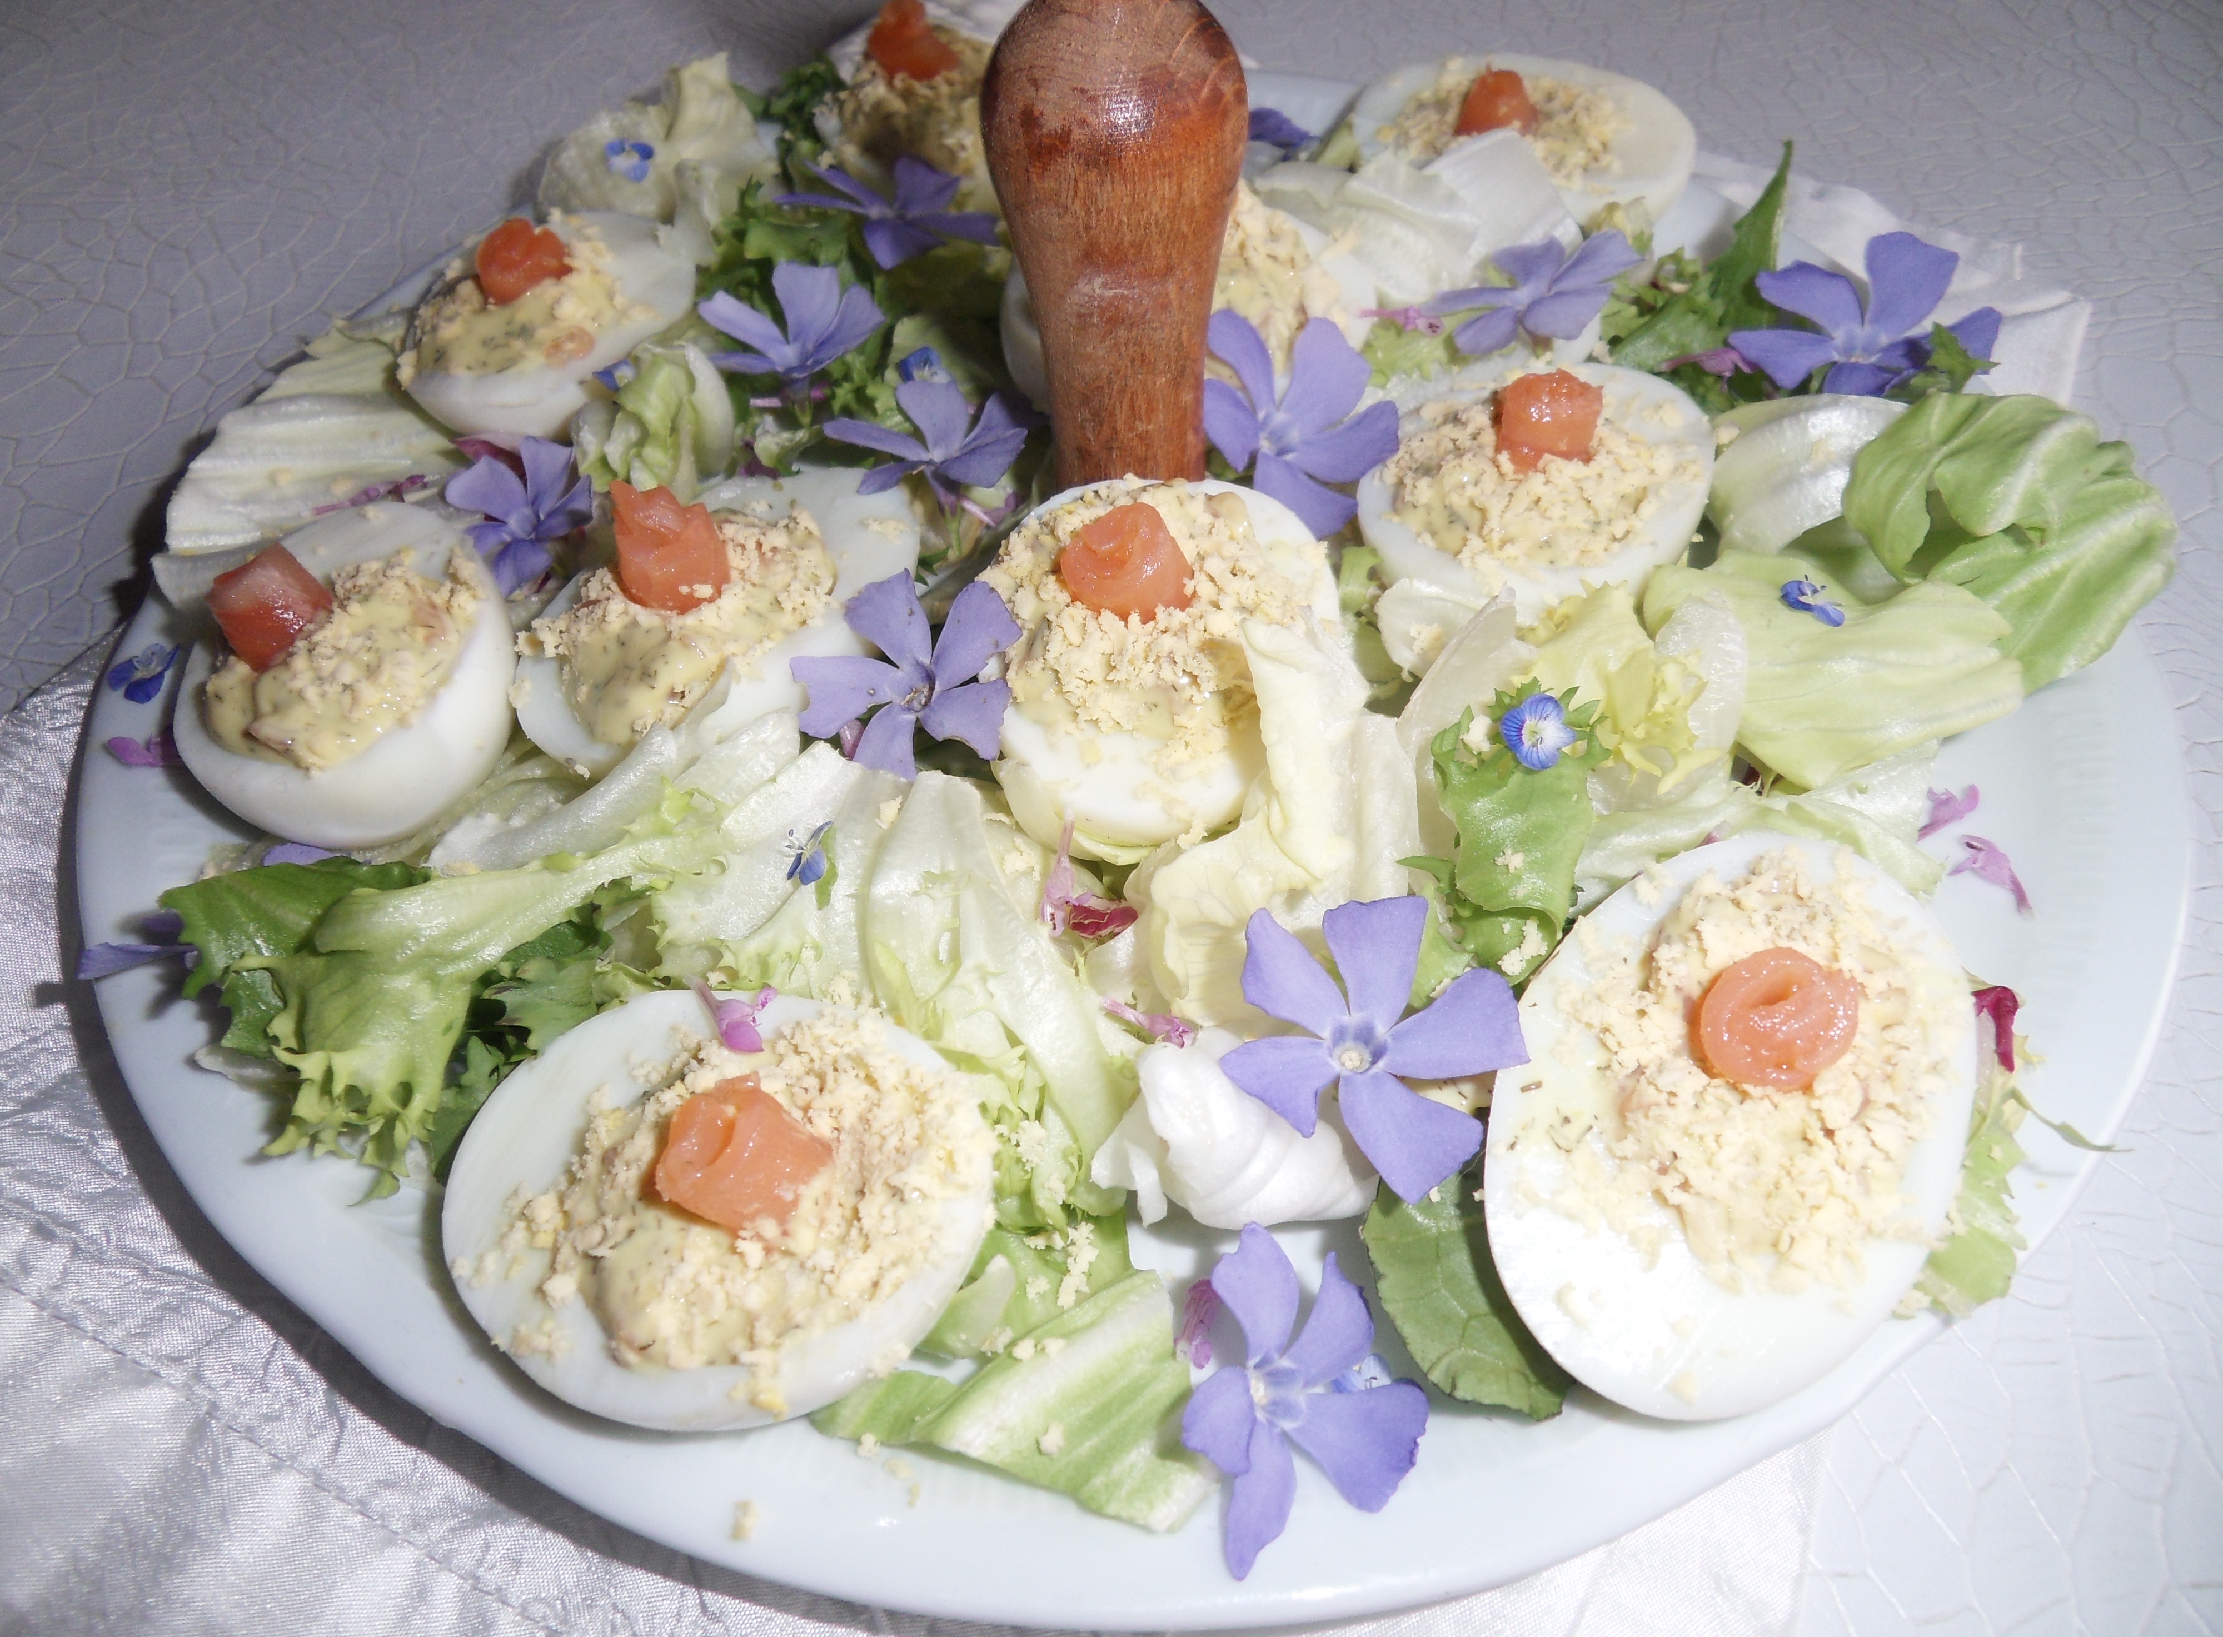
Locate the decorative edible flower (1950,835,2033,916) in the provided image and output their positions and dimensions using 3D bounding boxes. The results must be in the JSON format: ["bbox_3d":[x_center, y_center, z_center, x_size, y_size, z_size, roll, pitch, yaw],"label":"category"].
[{"bbox_3d":[0.105,0.007,0.184,0.006,0.004,0.013,-14,54,-11],"label":"decorative edible flower"}]

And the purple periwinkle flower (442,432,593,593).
[{"bbox_3d":[-0.079,-0.040,0.205,0.020,0.011,0.024,-2,60,2],"label":"purple periwinkle flower"}]

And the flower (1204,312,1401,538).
[{"bbox_3d":[0.027,-0.056,0.221,0.031,0.010,0.032,-10,82,-7],"label":"flower"}]

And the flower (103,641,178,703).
[{"bbox_3d":[-0.126,-0.019,0.201,0.009,0.004,0.009,0,52,0],"label":"flower"}]

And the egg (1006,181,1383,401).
[{"bbox_3d":[0.012,-0.078,0.235,0.055,0.028,0.043,-5,52,-4],"label":"egg"}]

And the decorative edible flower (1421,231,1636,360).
[{"bbox_3d":[0.062,-0.077,0.226,0.030,0.011,0.027,-5,52,6],"label":"decorative edible flower"}]

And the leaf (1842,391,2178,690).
[{"bbox_3d":[0.118,-0.036,0.201,0.046,0.023,0.042,0,52,0],"label":"leaf"}]

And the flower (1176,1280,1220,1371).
[{"bbox_3d":[0.008,0.049,0.151,0.004,0.004,0.009,10,53,9],"label":"flower"}]

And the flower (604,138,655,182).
[{"bbox_3d":[-0.078,-0.106,0.248,0.008,0.003,0.008,-15,92,-11],"label":"flower"}]

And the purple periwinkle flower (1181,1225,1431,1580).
[{"bbox_3d":[0.017,0.052,0.139,0.025,0.011,0.031,8,66,-24],"label":"purple periwinkle flower"}]

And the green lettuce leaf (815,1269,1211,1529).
[{"bbox_3d":[-0.009,0.055,0.146,0.037,0.009,0.025,0,52,1],"label":"green lettuce leaf"}]

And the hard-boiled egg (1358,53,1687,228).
[{"bbox_3d":[0.068,-0.110,0.259,0.056,0.028,0.044,7,57,5],"label":"hard-boiled egg"}]

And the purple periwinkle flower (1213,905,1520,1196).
[{"bbox_3d":[0.024,0.021,0.144,0.030,0.010,0.029,-1,68,4],"label":"purple periwinkle flower"}]

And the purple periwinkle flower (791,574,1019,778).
[{"bbox_3d":[-0.026,-0.018,0.192,0.029,0.008,0.029,-10,75,-7],"label":"purple periwinkle flower"}]

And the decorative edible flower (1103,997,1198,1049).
[{"bbox_3d":[0.004,0.022,0.163,0.010,0.005,0.005,24,56,18],"label":"decorative edible flower"}]

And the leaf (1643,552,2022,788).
[{"bbox_3d":[0.087,-0.018,0.186,0.044,0.016,0.036,0,52,1],"label":"leaf"}]

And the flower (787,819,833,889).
[{"bbox_3d":[-0.033,0.004,0.168,0.009,0.005,0.006,-56,26,0],"label":"flower"}]

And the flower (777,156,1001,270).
[{"bbox_3d":[-0.034,-0.090,0.234,0.034,0.010,0.032,0,52,0],"label":"flower"}]

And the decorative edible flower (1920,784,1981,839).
[{"bbox_3d":[0.103,-0.001,0.190,0.011,0.004,0.005,-30,58,-21],"label":"decorative edible flower"}]

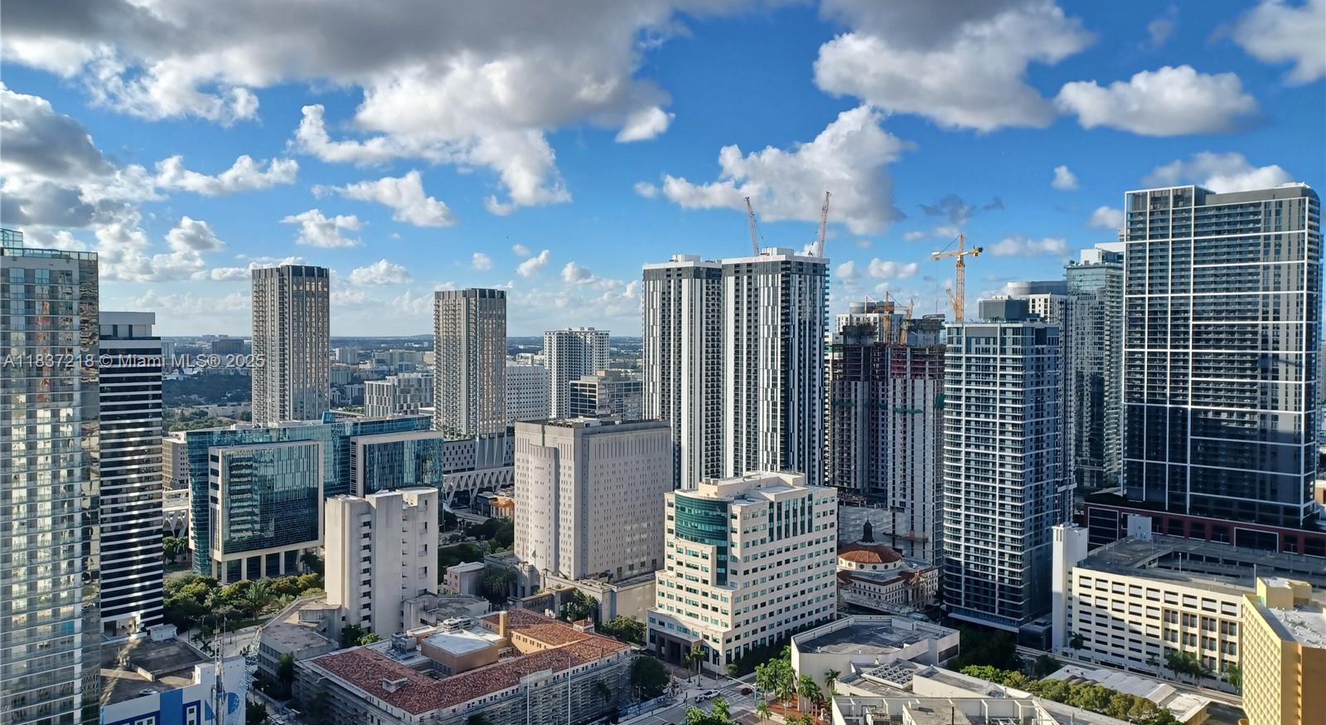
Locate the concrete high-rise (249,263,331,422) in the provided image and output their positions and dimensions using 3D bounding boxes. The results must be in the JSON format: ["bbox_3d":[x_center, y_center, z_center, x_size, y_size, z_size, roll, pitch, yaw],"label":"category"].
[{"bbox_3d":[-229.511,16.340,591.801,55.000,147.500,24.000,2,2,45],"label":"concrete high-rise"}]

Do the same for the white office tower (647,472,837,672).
[{"bbox_3d":[30.300,73.440,357.240,38.000,61.500,64.500,2,2,45],"label":"white office tower"}]

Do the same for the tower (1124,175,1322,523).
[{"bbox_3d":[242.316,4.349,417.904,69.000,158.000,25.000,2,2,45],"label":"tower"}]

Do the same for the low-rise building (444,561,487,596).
[{"bbox_3d":[-92.220,98.770,443.930,12.500,10.600,16.000,2,3,45],"label":"low-rise building"}]

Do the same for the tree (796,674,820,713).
[{"bbox_3d":[44.530,101.479,296.187,6.800,11.200,6.800,0,2,0],"label":"tree"}]

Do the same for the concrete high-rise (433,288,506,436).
[{"bbox_3d":[-139.950,-1.330,691.990,57.000,102.000,24.000,2,2,45],"label":"concrete high-rise"}]

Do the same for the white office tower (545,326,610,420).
[{"bbox_3d":[-87.390,26.450,973.100,21.660,117.500,69.560,2,2,45],"label":"white office tower"}]

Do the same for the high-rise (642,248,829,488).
[{"bbox_3d":[35.430,23.760,493.210,97.000,158.000,37.000,2,3,45],"label":"high-rise"}]

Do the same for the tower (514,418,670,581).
[{"bbox_3d":[-31.670,63.440,435.560,40.000,75.000,60.000,2,3,45],"label":"tower"}]

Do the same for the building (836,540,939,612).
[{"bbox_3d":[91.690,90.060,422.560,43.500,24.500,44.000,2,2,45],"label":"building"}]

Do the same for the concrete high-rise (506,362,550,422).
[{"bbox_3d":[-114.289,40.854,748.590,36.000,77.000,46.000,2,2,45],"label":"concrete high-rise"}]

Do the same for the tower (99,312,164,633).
[{"bbox_3d":[-213.530,43.720,366.210,29.000,125.000,32.000,2,3,45],"label":"tower"}]

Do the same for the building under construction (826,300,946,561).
[{"bbox_3d":[116.370,39.519,478.909,61.000,124.000,36.000,2,2,45],"label":"building under construction"}]

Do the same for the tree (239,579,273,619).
[{"bbox_3d":[-163.050,95.380,381.860,11.500,15.500,11.500,2,2,45],"label":"tree"}]

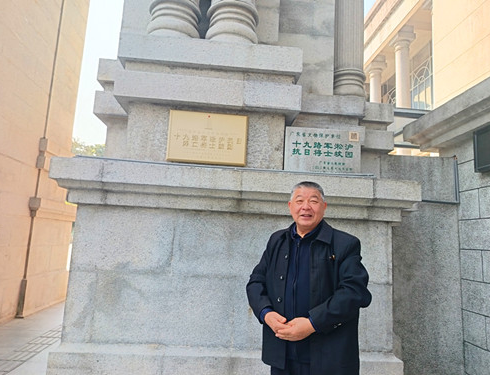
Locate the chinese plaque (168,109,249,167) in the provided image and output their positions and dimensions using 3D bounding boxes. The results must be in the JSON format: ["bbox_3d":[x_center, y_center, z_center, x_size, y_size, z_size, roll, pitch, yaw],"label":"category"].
[{"bbox_3d":[-0.292,-0.390,2.756,0.620,0.410,0.035,3,-8,-4],"label":"chinese plaque"}]

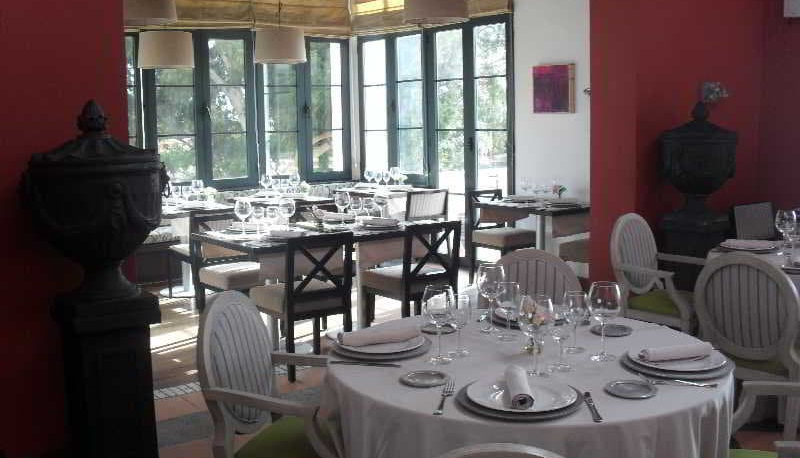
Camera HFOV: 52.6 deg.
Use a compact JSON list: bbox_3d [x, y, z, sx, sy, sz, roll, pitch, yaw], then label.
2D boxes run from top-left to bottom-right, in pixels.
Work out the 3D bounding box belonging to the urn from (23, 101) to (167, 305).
[{"bbox_3d":[-1.195,-0.117,3.218,0.560,0.771,0.560,-7,9,-35],"label":"urn"}]

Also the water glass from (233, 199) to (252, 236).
[{"bbox_3d":[-1.048,-0.080,5.390,0.107,0.228,0.107,-1,8,0],"label":"water glass"}]

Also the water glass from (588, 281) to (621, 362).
[{"bbox_3d":[0.621,0.281,2.461,0.096,0.228,0.096,-1,8,0],"label":"water glass"}]

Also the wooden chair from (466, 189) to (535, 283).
[{"bbox_3d":[0.921,0.084,7.158,0.450,0.820,0.520,-7,9,-35],"label":"wooden chair"}]

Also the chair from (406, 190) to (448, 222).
[{"bbox_3d":[0.098,0.072,7.293,0.440,0.840,0.540,-7,9,-35],"label":"chair"}]

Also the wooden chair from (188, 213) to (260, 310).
[{"bbox_3d":[-1.200,0.327,5.837,0.430,0.845,0.500,-6,9,-34],"label":"wooden chair"}]

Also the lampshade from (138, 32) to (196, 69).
[{"bbox_3d":[-2.006,-1.534,6.950,0.480,0.290,0.480,-1,8,0],"label":"lampshade"}]

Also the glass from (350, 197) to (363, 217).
[{"bbox_3d":[-0.311,-0.134,5.748,0.072,0.176,0.072,-1,8,0],"label":"glass"}]

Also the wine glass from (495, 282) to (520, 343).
[{"bbox_3d":[0.355,0.263,2.659,0.080,0.192,0.080,-1,8,0],"label":"wine glass"}]

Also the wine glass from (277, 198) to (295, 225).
[{"bbox_3d":[-0.747,-0.089,5.343,0.100,0.214,0.100,-1,8,0],"label":"wine glass"}]

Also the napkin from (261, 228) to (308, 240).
[{"bbox_3d":[-0.699,0.027,4.898,0.270,0.055,0.070,-5,8,-25],"label":"napkin"}]

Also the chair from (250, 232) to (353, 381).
[{"bbox_3d":[-0.593,0.424,4.860,0.455,0.820,0.510,-7,9,-35],"label":"chair"}]

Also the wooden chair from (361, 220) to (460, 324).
[{"bbox_3d":[0.090,0.354,5.428,0.430,0.845,0.500,-6,9,-33],"label":"wooden chair"}]

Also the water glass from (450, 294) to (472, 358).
[{"bbox_3d":[0.187,0.302,2.539,0.069,0.183,0.069,-1,8,0],"label":"water glass"}]

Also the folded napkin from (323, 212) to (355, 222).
[{"bbox_3d":[-0.443,-0.087,5.866,0.260,0.045,0.060,4,9,32],"label":"folded napkin"}]

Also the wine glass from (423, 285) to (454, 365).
[{"bbox_3d":[0.117,0.291,2.472,0.095,0.226,0.095,-1,8,0],"label":"wine glass"}]

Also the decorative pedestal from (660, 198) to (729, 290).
[{"bbox_3d":[1.995,0.307,5.470,0.330,0.790,0.330,-7,9,-35],"label":"decorative pedestal"}]

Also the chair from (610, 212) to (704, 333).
[{"bbox_3d":[1.549,0.391,4.568,0.570,0.940,0.545,-9,11,-44],"label":"chair"}]

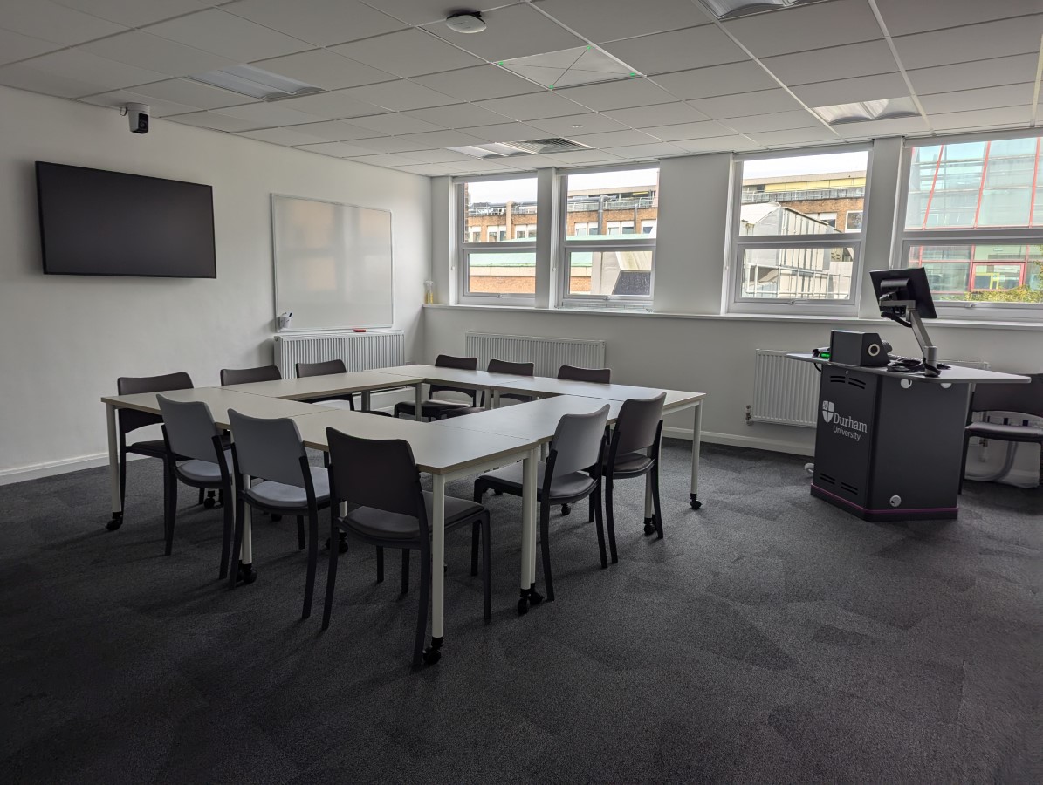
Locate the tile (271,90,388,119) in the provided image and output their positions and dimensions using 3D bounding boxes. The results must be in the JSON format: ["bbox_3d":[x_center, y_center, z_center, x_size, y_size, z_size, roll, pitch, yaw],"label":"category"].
[{"bbox_3d":[-1.251,-1.915,4.815,0.595,0.025,0.595,7,10,32],"label":"tile"}]

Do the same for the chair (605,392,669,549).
[{"bbox_3d":[0.455,0.394,3.845,0.500,0.815,0.500,8,10,38],"label":"chair"}]

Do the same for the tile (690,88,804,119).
[{"bbox_3d":[1.411,-1.812,4.540,0.595,0.020,0.595,7,10,32],"label":"tile"}]

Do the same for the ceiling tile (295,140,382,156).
[{"bbox_3d":[-1.613,-2.186,6.498,0.570,0.030,0.600,6,10,32],"label":"ceiling tile"}]

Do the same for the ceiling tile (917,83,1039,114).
[{"bbox_3d":[2.771,-1.786,4.425,0.600,0.020,0.600,6,10,32],"label":"ceiling tile"}]

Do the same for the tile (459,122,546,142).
[{"bbox_3d":[-0.112,-1.980,5.495,0.595,0.030,0.595,7,10,32],"label":"tile"}]

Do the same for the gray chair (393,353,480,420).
[{"bbox_3d":[-0.627,0.143,5.658,0.500,0.820,0.520,6,10,32],"label":"gray chair"}]

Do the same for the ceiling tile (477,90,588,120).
[{"bbox_3d":[0.075,-1.871,4.711,0.600,0.020,0.600,6,10,32],"label":"ceiling tile"}]

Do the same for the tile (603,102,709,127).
[{"bbox_3d":[0.907,-1.871,4.859,0.595,0.020,0.595,7,10,32],"label":"tile"}]

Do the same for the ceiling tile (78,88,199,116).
[{"bbox_3d":[-2.570,-1.968,4.927,0.528,0.030,0.595,7,10,32],"label":"ceiling tile"}]

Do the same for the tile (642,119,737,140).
[{"bbox_3d":[1.231,-1.938,5.359,0.595,0.020,0.595,7,10,32],"label":"tile"}]

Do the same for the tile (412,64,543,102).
[{"bbox_3d":[-0.246,-1.794,4.177,0.595,0.020,0.595,7,10,32],"label":"tile"}]

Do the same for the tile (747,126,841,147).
[{"bbox_3d":[2.053,-1.952,5.544,0.600,0.020,0.552,6,10,32],"label":"tile"}]

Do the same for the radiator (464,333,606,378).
[{"bbox_3d":[0.096,-0.265,7.234,1.580,0.600,0.110,7,10,32],"label":"radiator"}]

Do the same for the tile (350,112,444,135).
[{"bbox_3d":[-0.930,-1.978,5.313,0.595,0.030,0.595,7,10,32],"label":"tile"}]

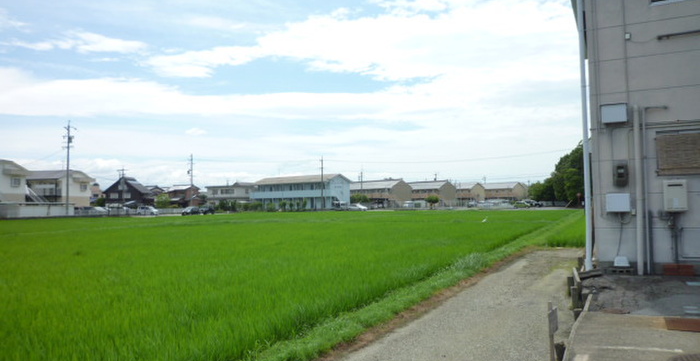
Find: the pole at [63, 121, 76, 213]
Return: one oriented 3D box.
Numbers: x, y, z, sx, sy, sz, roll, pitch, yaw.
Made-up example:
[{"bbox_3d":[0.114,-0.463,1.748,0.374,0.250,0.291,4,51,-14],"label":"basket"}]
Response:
[{"bbox_3d":[-41.062,-1.874,74.000,2.000,13.700,1.000,1,-3,-29],"label":"pole"}]

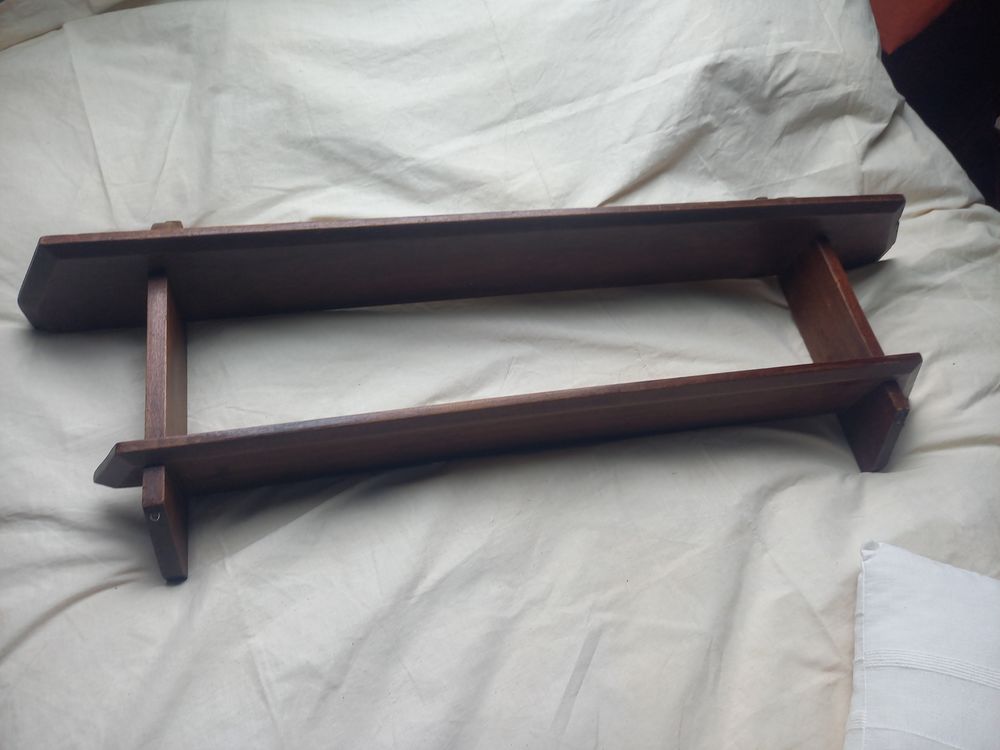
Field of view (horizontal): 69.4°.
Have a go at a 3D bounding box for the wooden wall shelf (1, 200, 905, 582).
[{"bbox_3d":[0.033,-0.053,0.686,0.888,0.133,0.356,-6,64,-13],"label":"wooden wall shelf"}]

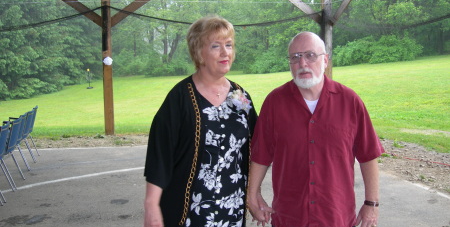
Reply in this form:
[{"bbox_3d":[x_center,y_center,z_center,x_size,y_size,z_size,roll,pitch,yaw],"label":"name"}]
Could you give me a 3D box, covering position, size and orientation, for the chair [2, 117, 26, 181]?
[{"bbox_3d":[-2.915,0.514,6.300,0.570,0.860,0.590,-2,6,-13],"label":"chair"}]

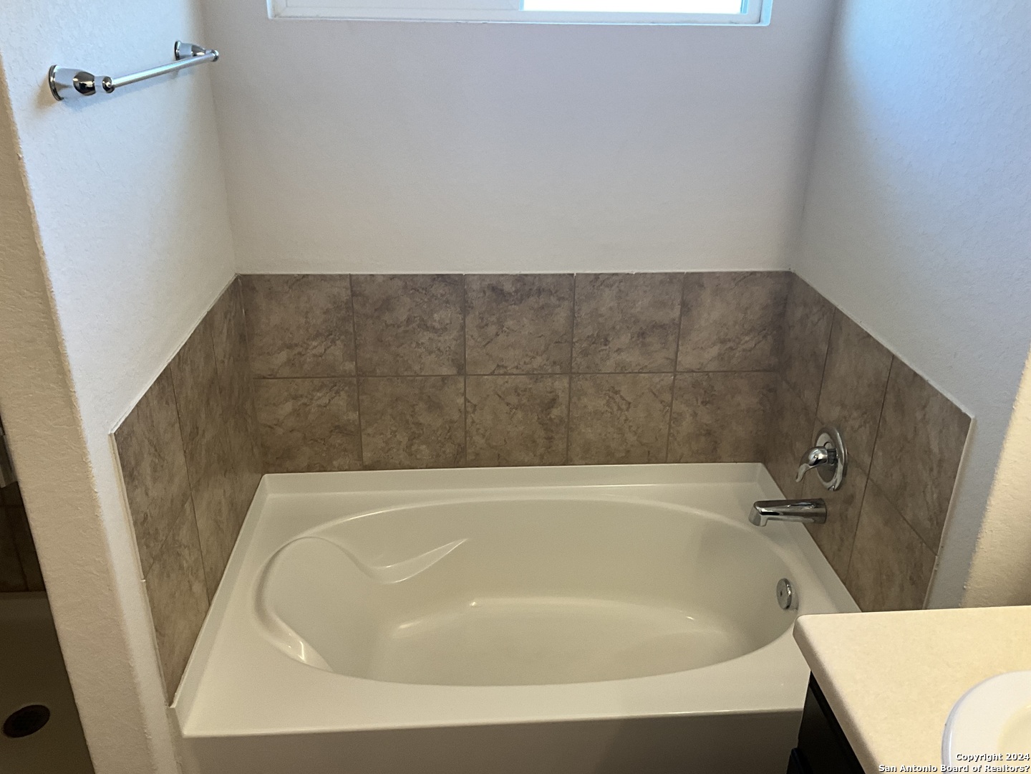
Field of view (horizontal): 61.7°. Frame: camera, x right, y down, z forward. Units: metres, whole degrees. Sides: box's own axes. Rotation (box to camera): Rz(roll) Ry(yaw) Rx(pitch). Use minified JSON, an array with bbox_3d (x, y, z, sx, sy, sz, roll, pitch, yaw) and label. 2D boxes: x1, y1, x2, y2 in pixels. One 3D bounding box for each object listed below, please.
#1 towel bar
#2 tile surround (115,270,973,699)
[{"bbox_3d":[-0.657,-0.581,1.554,0.088,0.055,0.670,-1,24,-4],"label":"towel bar"},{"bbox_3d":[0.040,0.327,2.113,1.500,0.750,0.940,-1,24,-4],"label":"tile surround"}]

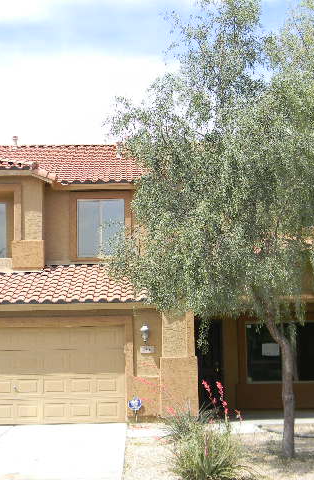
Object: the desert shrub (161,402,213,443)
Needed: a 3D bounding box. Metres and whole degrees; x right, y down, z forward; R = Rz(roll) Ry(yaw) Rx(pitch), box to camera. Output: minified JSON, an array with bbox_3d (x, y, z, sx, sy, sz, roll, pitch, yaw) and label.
[{"bbox_3d":[0.559,3.334,13.900,0.930,0.710,0.880,0,-8,-2],"label":"desert shrub"}]

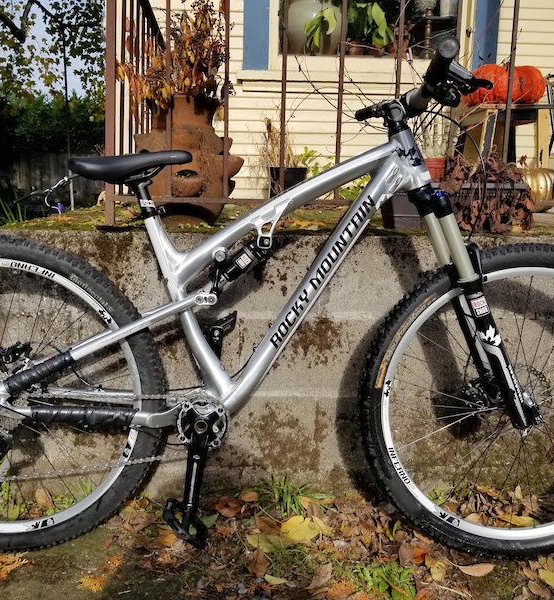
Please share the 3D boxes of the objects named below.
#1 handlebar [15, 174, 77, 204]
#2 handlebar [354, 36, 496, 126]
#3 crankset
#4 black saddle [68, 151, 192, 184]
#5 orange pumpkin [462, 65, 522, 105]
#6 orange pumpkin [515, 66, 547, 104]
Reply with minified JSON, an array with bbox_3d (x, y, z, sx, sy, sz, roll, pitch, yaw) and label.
[{"bbox_3d":[-1.829,-0.883,4.800,0.600,0.100,0.130,-24,9,3],"label":"handlebar"},{"bbox_3d":[0.286,-0.427,1.308,0.150,0.110,0.750,1,9,-4],"label":"handlebar"},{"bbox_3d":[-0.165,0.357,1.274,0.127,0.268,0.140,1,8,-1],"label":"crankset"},{"bbox_3d":[-0.318,-0.285,1.297,0.270,0.072,0.142,-1,8,-1],"label":"black saddle"},{"bbox_3d":[1.145,-1.142,3.200,0.295,0.210,0.285,5,11,20],"label":"orange pumpkin"},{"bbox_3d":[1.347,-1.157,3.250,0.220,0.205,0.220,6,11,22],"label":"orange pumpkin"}]

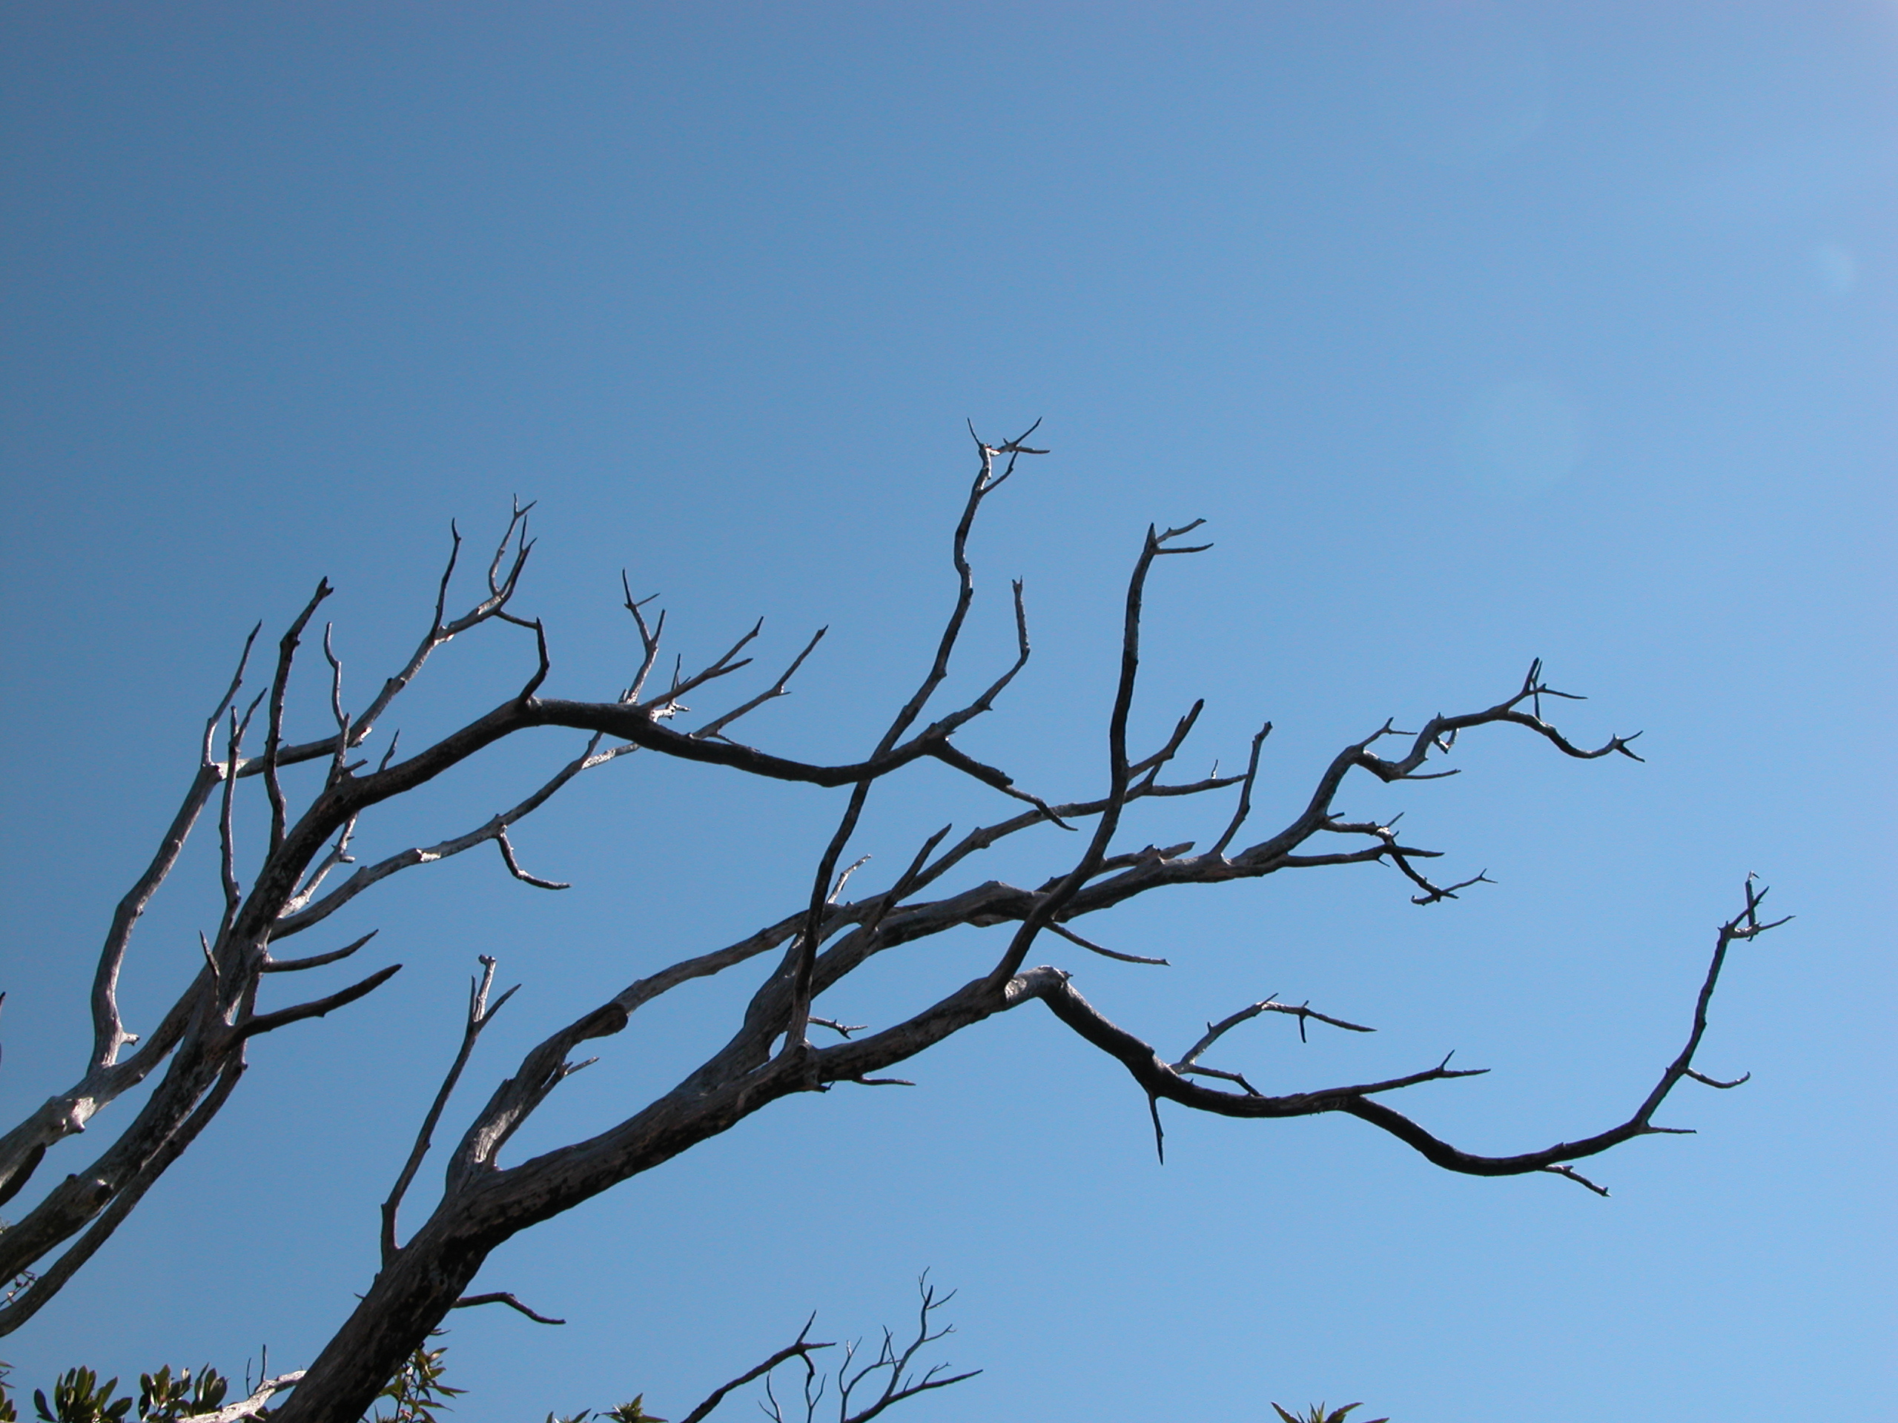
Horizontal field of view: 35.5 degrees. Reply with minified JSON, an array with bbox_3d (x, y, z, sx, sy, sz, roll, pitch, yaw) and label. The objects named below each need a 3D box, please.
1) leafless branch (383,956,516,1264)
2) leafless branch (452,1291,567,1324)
[{"bbox_3d":[-0.843,0.672,5.000,0.225,0.510,0.160,0,-20,0],"label":"leafless branch"},{"bbox_3d":[-0.746,1.008,5.000,0.193,0.060,0.090,0,-20,0],"label":"leafless branch"}]

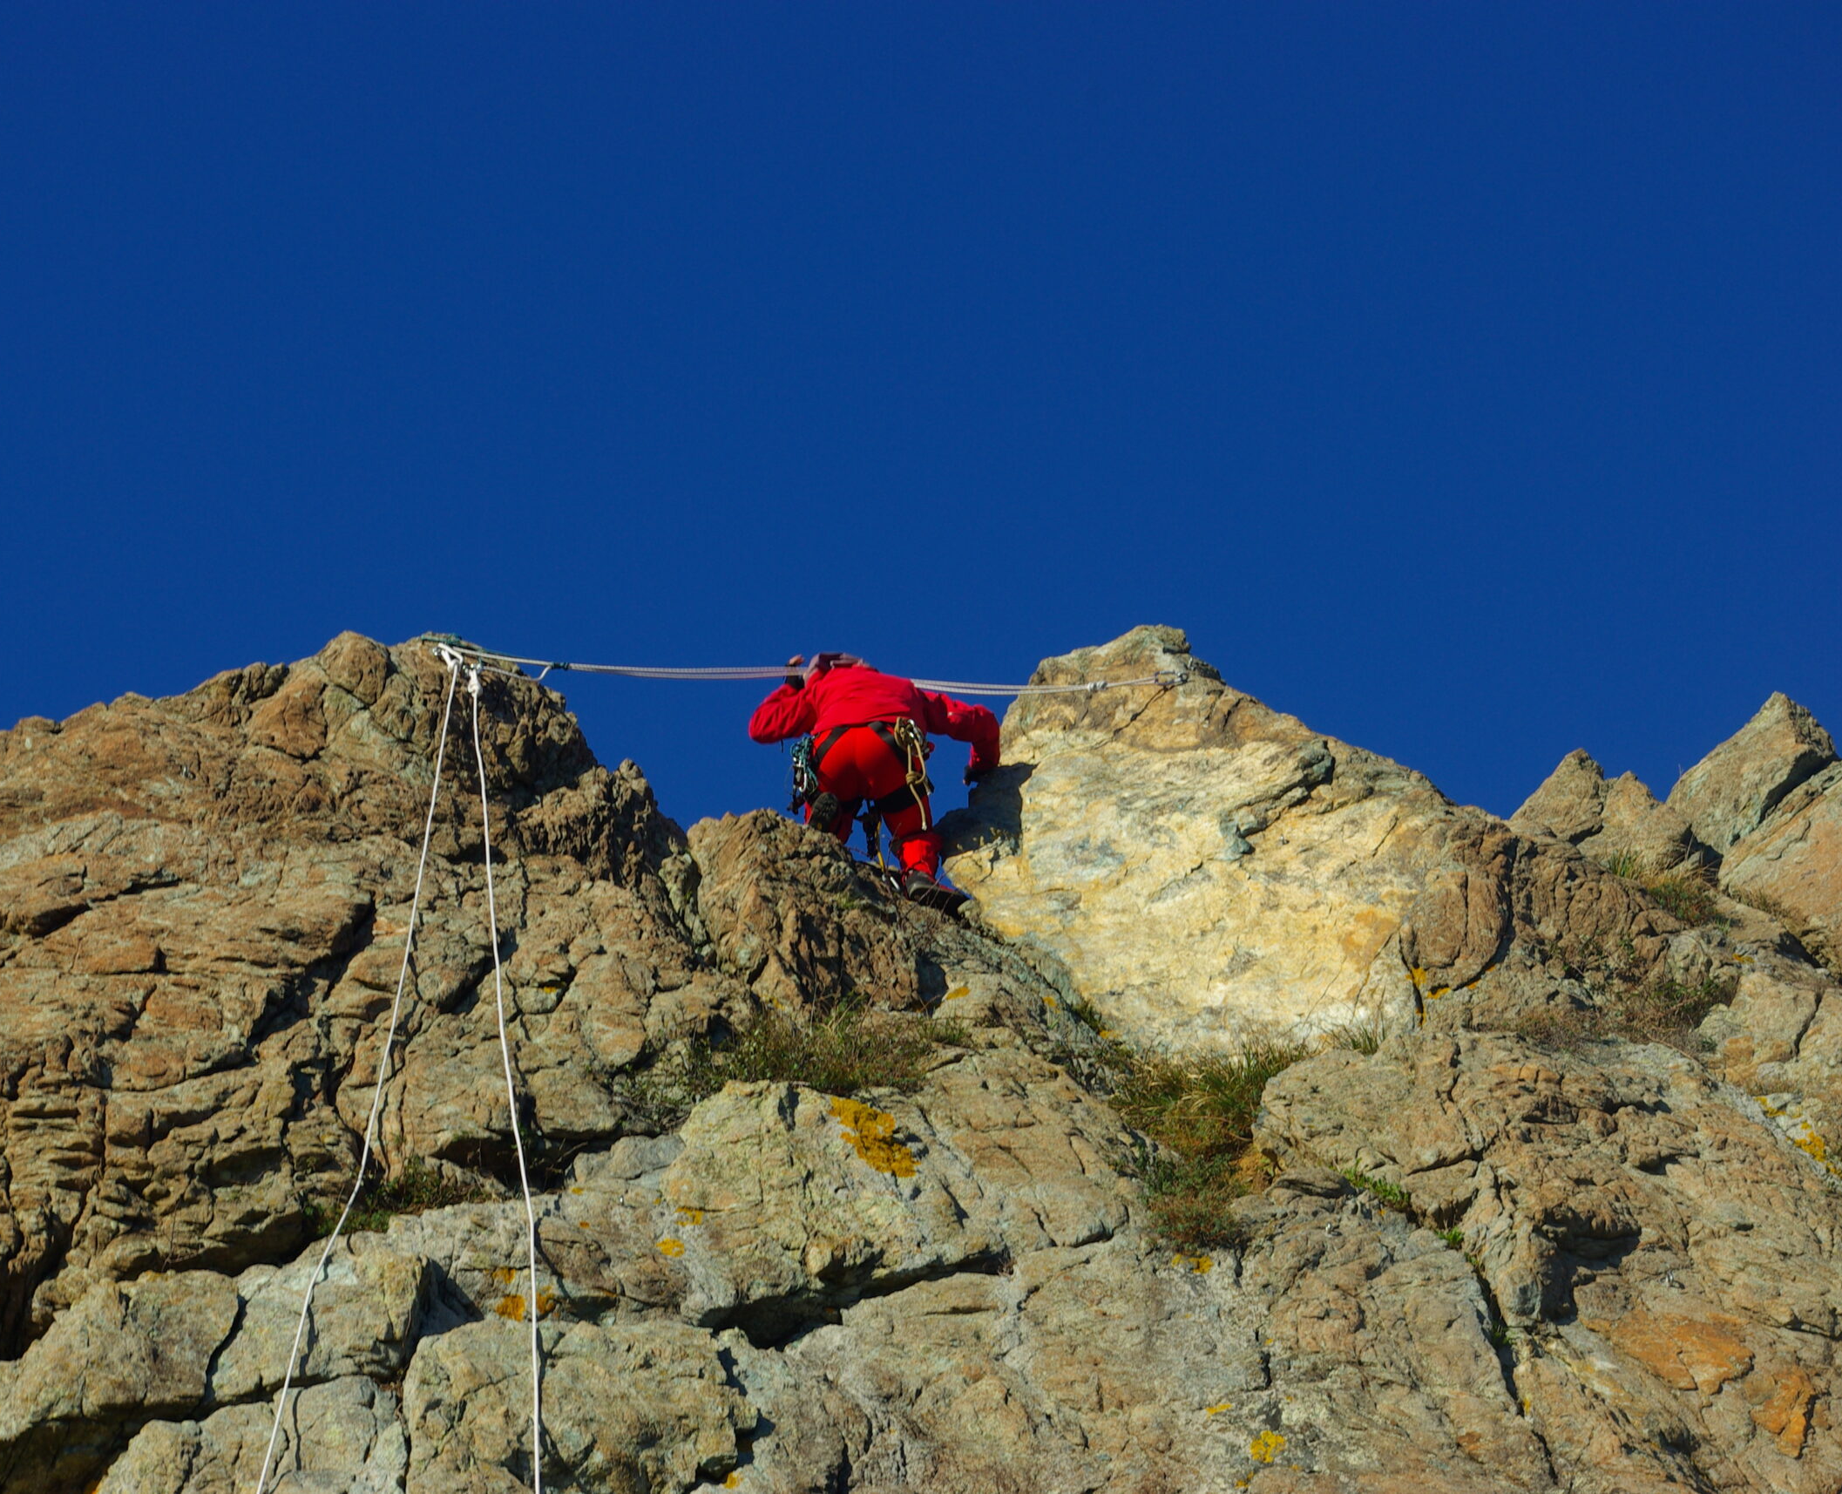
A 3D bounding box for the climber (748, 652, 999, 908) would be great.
[{"bbox_3d":[-0.179,0.091,19.000,0.940,1.330,0.880,4,-30,-7],"label":"climber"}]

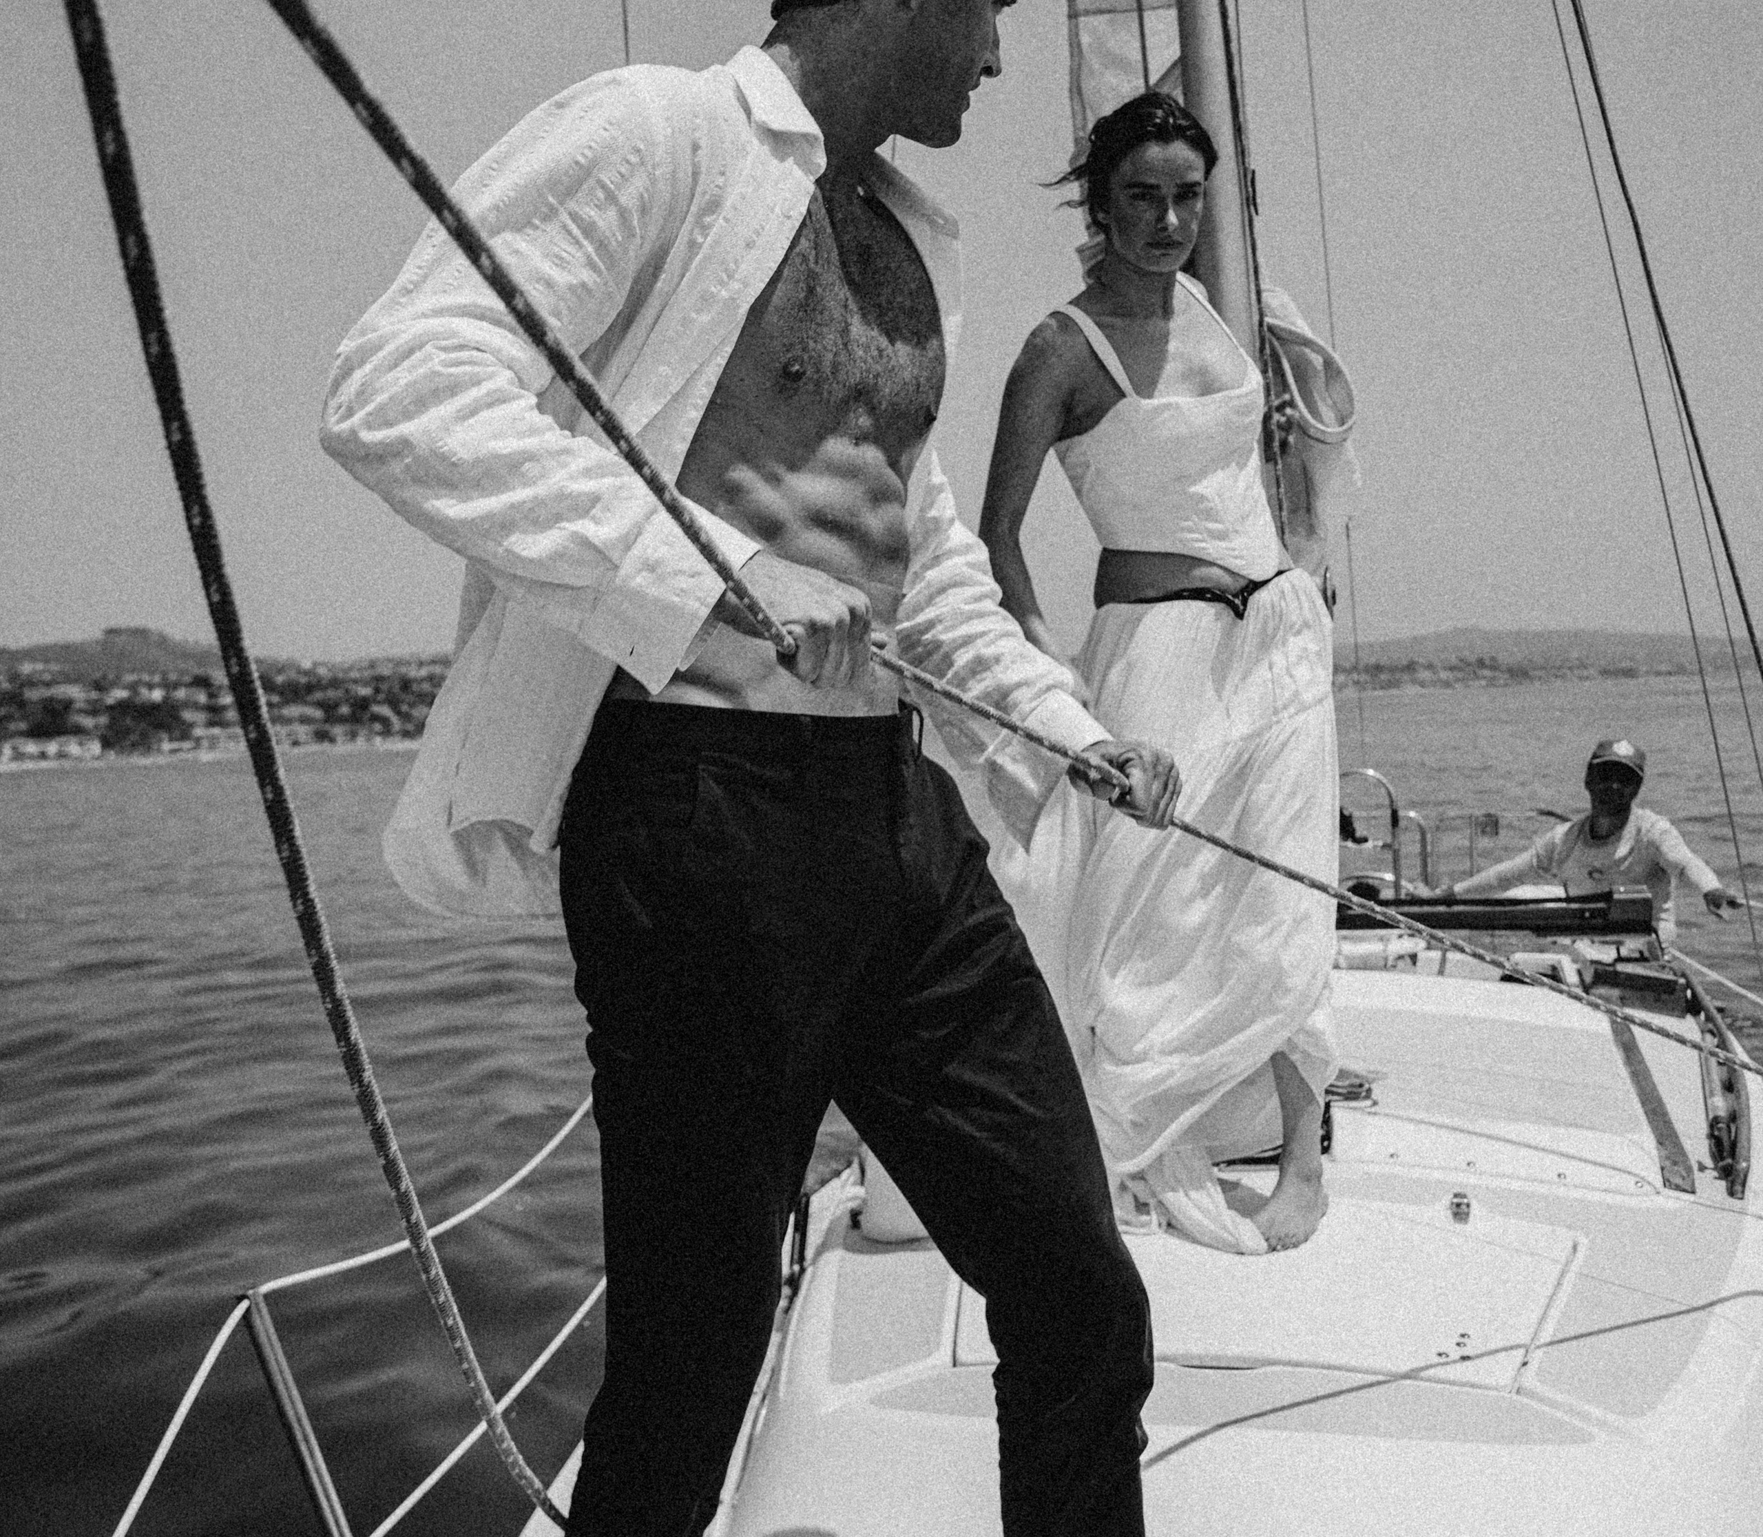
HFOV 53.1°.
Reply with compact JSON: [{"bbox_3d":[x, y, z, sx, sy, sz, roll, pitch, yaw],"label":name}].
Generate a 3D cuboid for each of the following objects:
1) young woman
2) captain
[{"bbox_3d":[0.404,-0.143,2.570,0.520,1.680,0.460,-4,2,-24],"label":"young woman"},{"bbox_3d":[2.633,0.557,6.421,1.050,1.350,0.600,-2,2,24],"label":"captain"}]

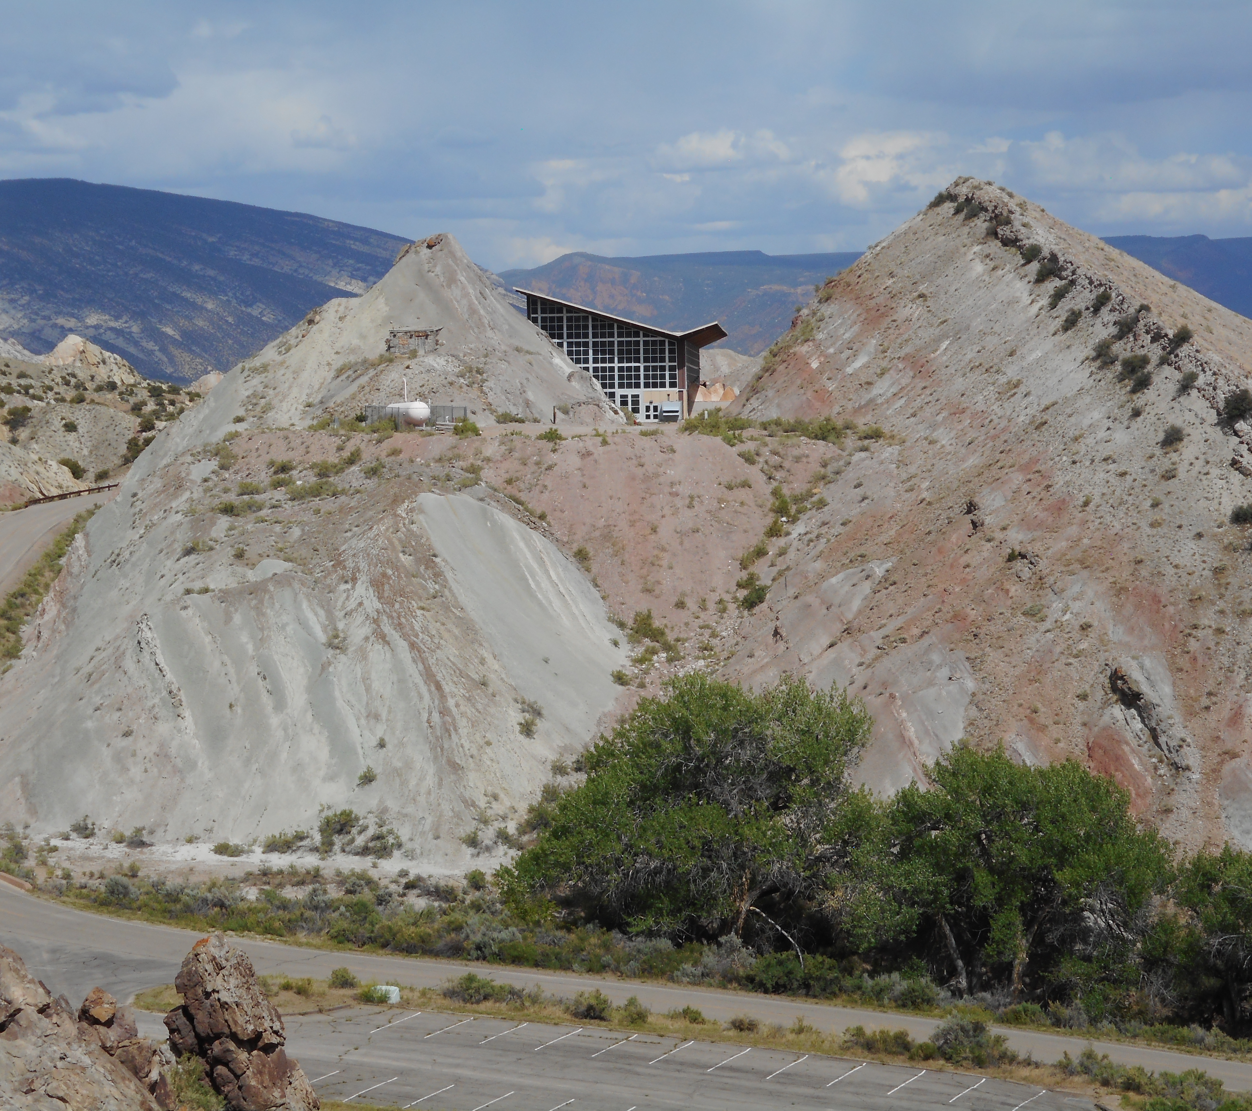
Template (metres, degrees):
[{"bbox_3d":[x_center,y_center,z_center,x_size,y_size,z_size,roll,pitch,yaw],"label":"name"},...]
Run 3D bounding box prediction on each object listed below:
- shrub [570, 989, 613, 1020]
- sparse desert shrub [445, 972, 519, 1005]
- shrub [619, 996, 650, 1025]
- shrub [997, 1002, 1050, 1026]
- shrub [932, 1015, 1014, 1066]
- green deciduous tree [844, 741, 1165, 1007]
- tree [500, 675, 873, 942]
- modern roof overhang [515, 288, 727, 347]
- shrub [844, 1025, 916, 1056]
[{"bbox_3d":[-1.767,22.855,167.713,2.136,1.424,1.844,-1,2,0],"label":"shrub"},{"bbox_3d":[-7.487,22.490,171.212,3.654,1.423,2.225,-1,2,0],"label":"sparse desert shrub"},{"bbox_3d":[0.439,23.010,166.703,1.492,1.334,1.441,-1,2,0],"label":"shrub"},{"bbox_3d":[20.463,23.586,169.370,2.623,1.010,1.998,-1,2,0],"label":"shrub"},{"bbox_3d":[16.829,23.533,159.722,3.903,2.201,2.965,-1,2,0],"label":"shrub"},{"bbox_3d":[20.670,17.127,177.000,16.764,13.387,14.249,-1,2,0],"label":"green deciduous tree"},{"bbox_3d":[3.415,14.613,187.000,20.578,15.290,16.874,-1,2,0],"label":"tree"},{"bbox_3d":[0.087,-32.392,448.944,26.300,6.800,46.000,-1,2,3],"label":"modern roof overhang"},{"bbox_3d":[12.424,23.715,161.151,3.439,1.340,2.095,-1,2,0],"label":"shrub"}]

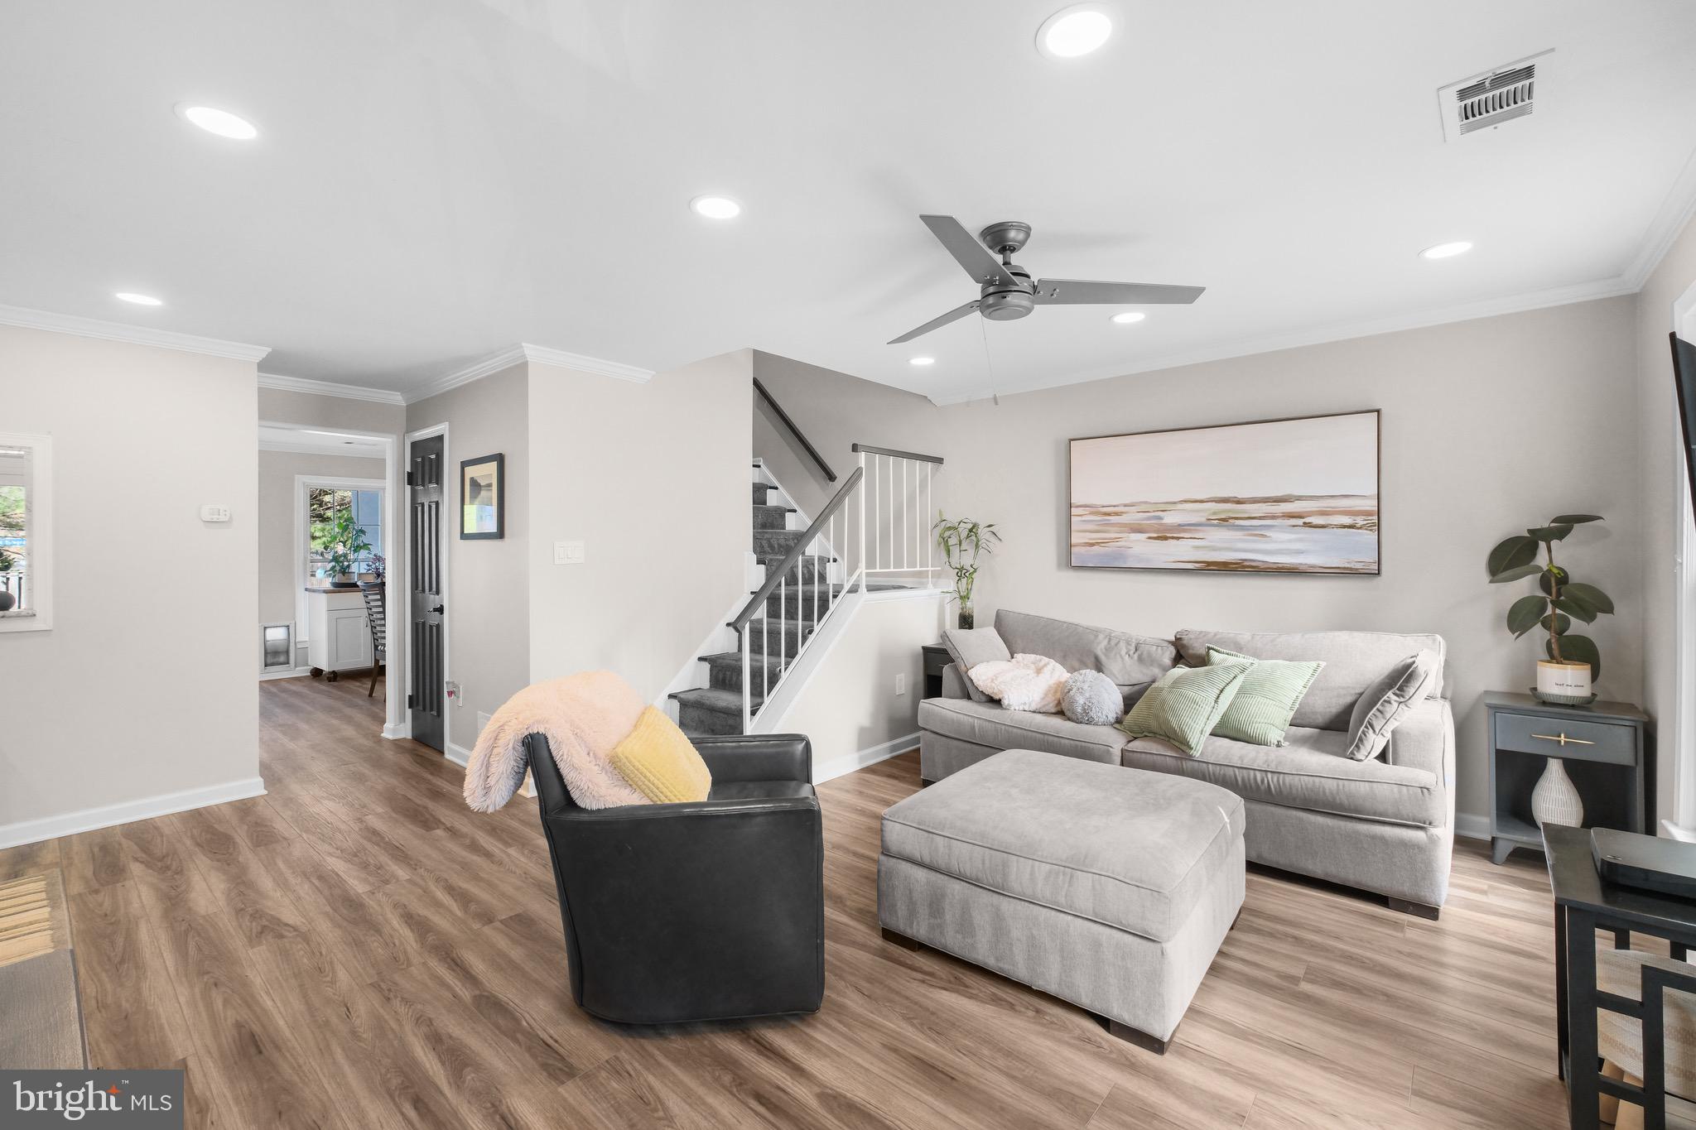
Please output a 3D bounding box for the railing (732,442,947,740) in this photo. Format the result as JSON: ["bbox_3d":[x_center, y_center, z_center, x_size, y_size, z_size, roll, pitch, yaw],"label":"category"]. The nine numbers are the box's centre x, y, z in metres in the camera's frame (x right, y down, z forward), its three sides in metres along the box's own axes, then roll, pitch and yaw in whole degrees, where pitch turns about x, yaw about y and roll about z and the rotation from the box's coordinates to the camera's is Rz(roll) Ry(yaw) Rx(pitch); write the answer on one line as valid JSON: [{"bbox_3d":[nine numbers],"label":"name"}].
[{"bbox_3d":[0.044,0.101,4.202,0.070,1.650,1.870,1,1,40],"label":"railing"}]

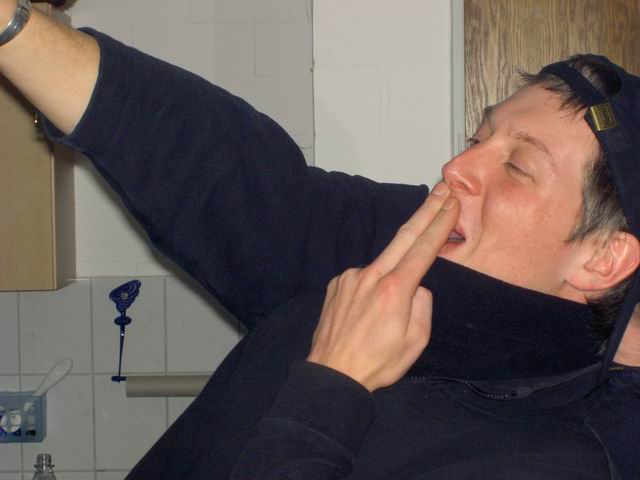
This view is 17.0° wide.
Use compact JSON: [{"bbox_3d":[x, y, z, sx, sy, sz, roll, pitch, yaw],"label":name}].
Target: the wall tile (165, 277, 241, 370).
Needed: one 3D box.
[{"bbox_3d":[-0.241,0.175,4.425,0.150,0.200,0.010,-1,3,0],"label":"wall tile"}]

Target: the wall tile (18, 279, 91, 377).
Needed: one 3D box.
[{"bbox_3d":[-0.545,0.180,4.425,0.150,0.200,0.010,-1,3,0],"label":"wall tile"}]

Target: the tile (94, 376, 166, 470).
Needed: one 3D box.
[{"bbox_3d":[-0.392,0.379,4.435,0.150,0.200,0.010,-1,3,0],"label":"tile"}]

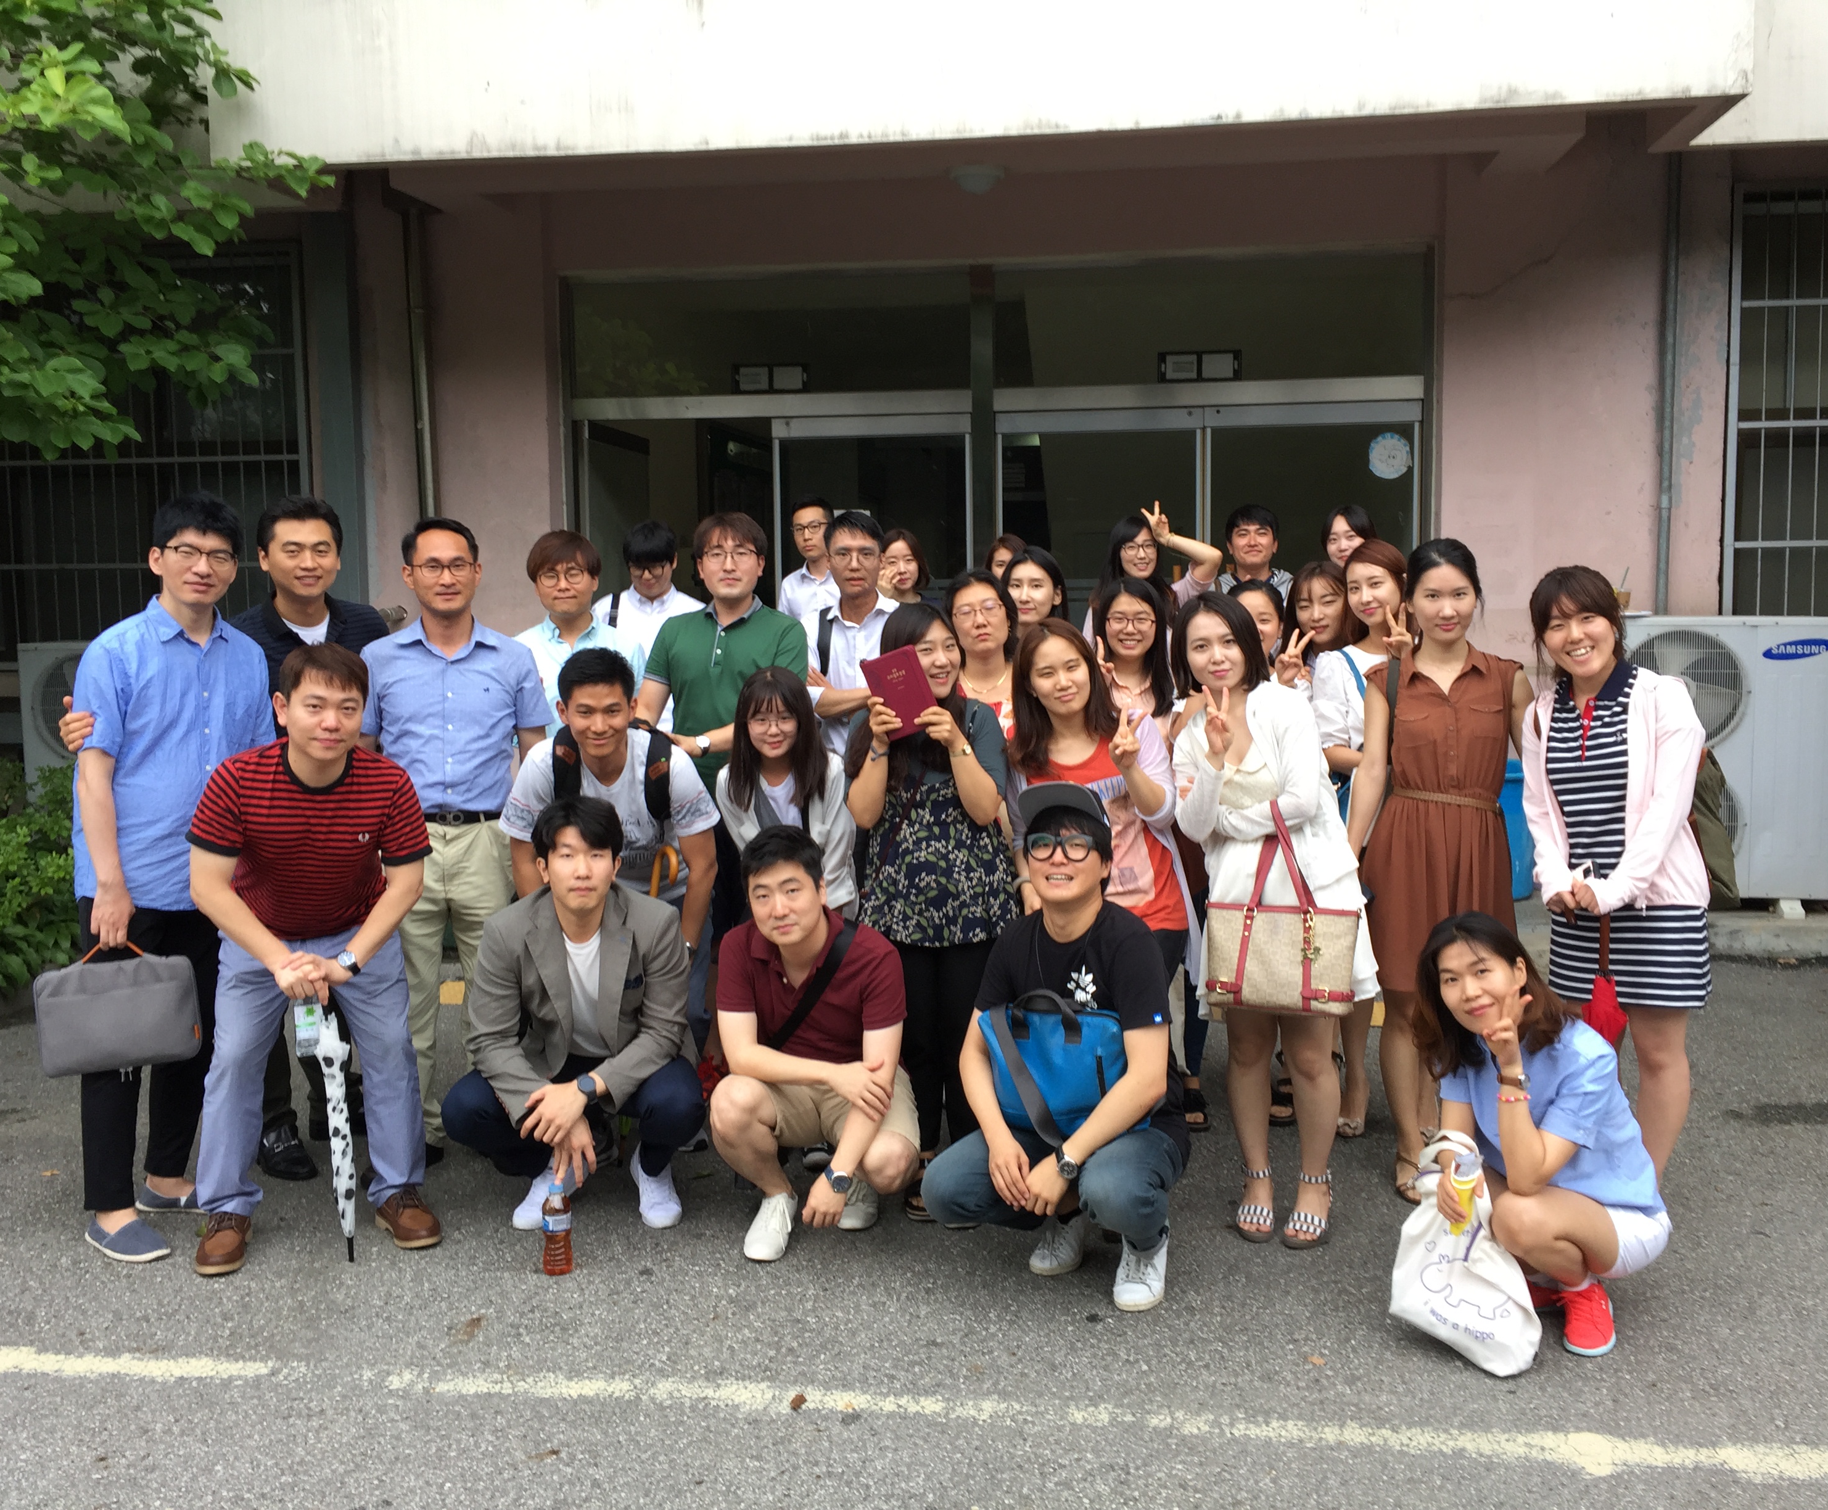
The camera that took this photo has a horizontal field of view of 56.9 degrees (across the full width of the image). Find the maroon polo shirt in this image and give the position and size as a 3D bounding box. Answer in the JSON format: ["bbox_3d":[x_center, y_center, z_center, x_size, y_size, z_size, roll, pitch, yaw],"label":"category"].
[{"bbox_3d":[-0.250,0.587,4.100,0.450,0.480,0.340,-1,23,3],"label":"maroon polo shirt"}]

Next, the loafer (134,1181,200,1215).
[{"bbox_3d":[-1.819,1.103,4.250,0.262,0.075,0.098,1,5,18],"label":"loafer"}]

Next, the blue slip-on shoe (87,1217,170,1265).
[{"bbox_3d":[-1.862,1.125,3.998,0.262,0.075,0.098,3,6,34],"label":"blue slip-on shoe"}]

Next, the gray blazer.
[{"bbox_3d":[-0.813,0.606,4.100,0.530,0.560,0.450,-1,5,-8],"label":"gray blazer"}]

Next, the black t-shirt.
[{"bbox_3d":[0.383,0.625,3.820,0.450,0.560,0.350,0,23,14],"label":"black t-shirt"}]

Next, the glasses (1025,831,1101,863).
[{"bbox_3d":[0.337,0.204,3.645,0.147,0.053,0.145,1,-7,21],"label":"glasses"}]

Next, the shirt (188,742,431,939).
[{"bbox_3d":[-1.434,0.207,4.000,0.530,0.590,0.330,-2,35,-18],"label":"shirt"}]

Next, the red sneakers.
[{"bbox_3d":[1.365,1.116,3.400,0.097,0.095,0.245,1,5,24],"label":"red sneakers"}]

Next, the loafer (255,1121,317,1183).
[{"bbox_3d":[-1.712,1.067,4.606,0.108,0.105,0.285,-4,6,-33],"label":"loafer"}]

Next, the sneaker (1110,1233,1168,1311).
[{"bbox_3d":[0.506,1.104,3.683,0.105,0.110,0.285,0,5,13],"label":"sneaker"}]

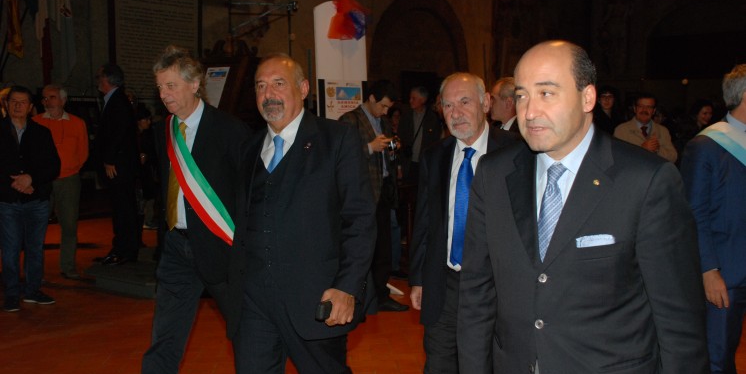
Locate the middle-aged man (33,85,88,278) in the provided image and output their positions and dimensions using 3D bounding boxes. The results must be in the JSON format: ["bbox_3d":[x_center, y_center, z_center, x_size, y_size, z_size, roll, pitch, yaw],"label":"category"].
[{"bbox_3d":[-2.831,-0.066,7.920,0.540,1.720,0.360,0,5,-6],"label":"middle-aged man"}]

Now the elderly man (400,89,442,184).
[{"bbox_3d":[0.461,-0.136,8.771,0.520,1.750,0.330,3,5,30],"label":"elderly man"}]

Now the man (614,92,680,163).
[{"bbox_3d":[2.259,0.070,7.319,0.560,1.700,0.370,2,5,14],"label":"man"}]

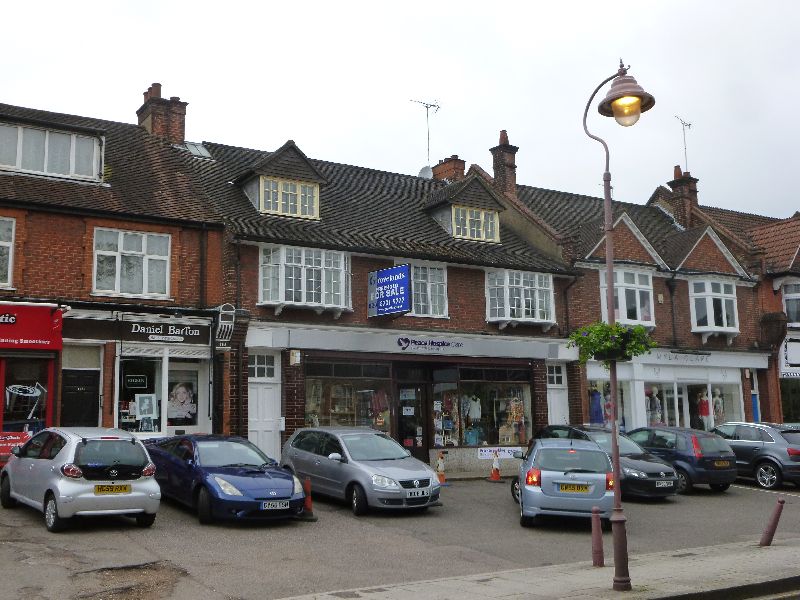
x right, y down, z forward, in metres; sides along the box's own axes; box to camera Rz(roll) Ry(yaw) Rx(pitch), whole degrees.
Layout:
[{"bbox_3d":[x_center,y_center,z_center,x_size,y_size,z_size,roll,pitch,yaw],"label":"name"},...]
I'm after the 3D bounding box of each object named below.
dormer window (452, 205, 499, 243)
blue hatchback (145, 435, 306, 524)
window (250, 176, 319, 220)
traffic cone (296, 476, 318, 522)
[{"bbox_3d":[2.131,-2.144,23.906,1.568,0.922,0.200,4,-10,-28],"label":"dormer window"},{"bbox_3d":[-3.310,3.230,15.500,1.735,1.310,4.330,6,-7,-35],"label":"blue hatchback"},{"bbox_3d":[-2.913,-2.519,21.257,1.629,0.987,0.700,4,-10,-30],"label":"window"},{"bbox_3d":[-1.608,3.485,14.657,0.340,0.726,0.340,4,-10,-28],"label":"traffic cone"}]

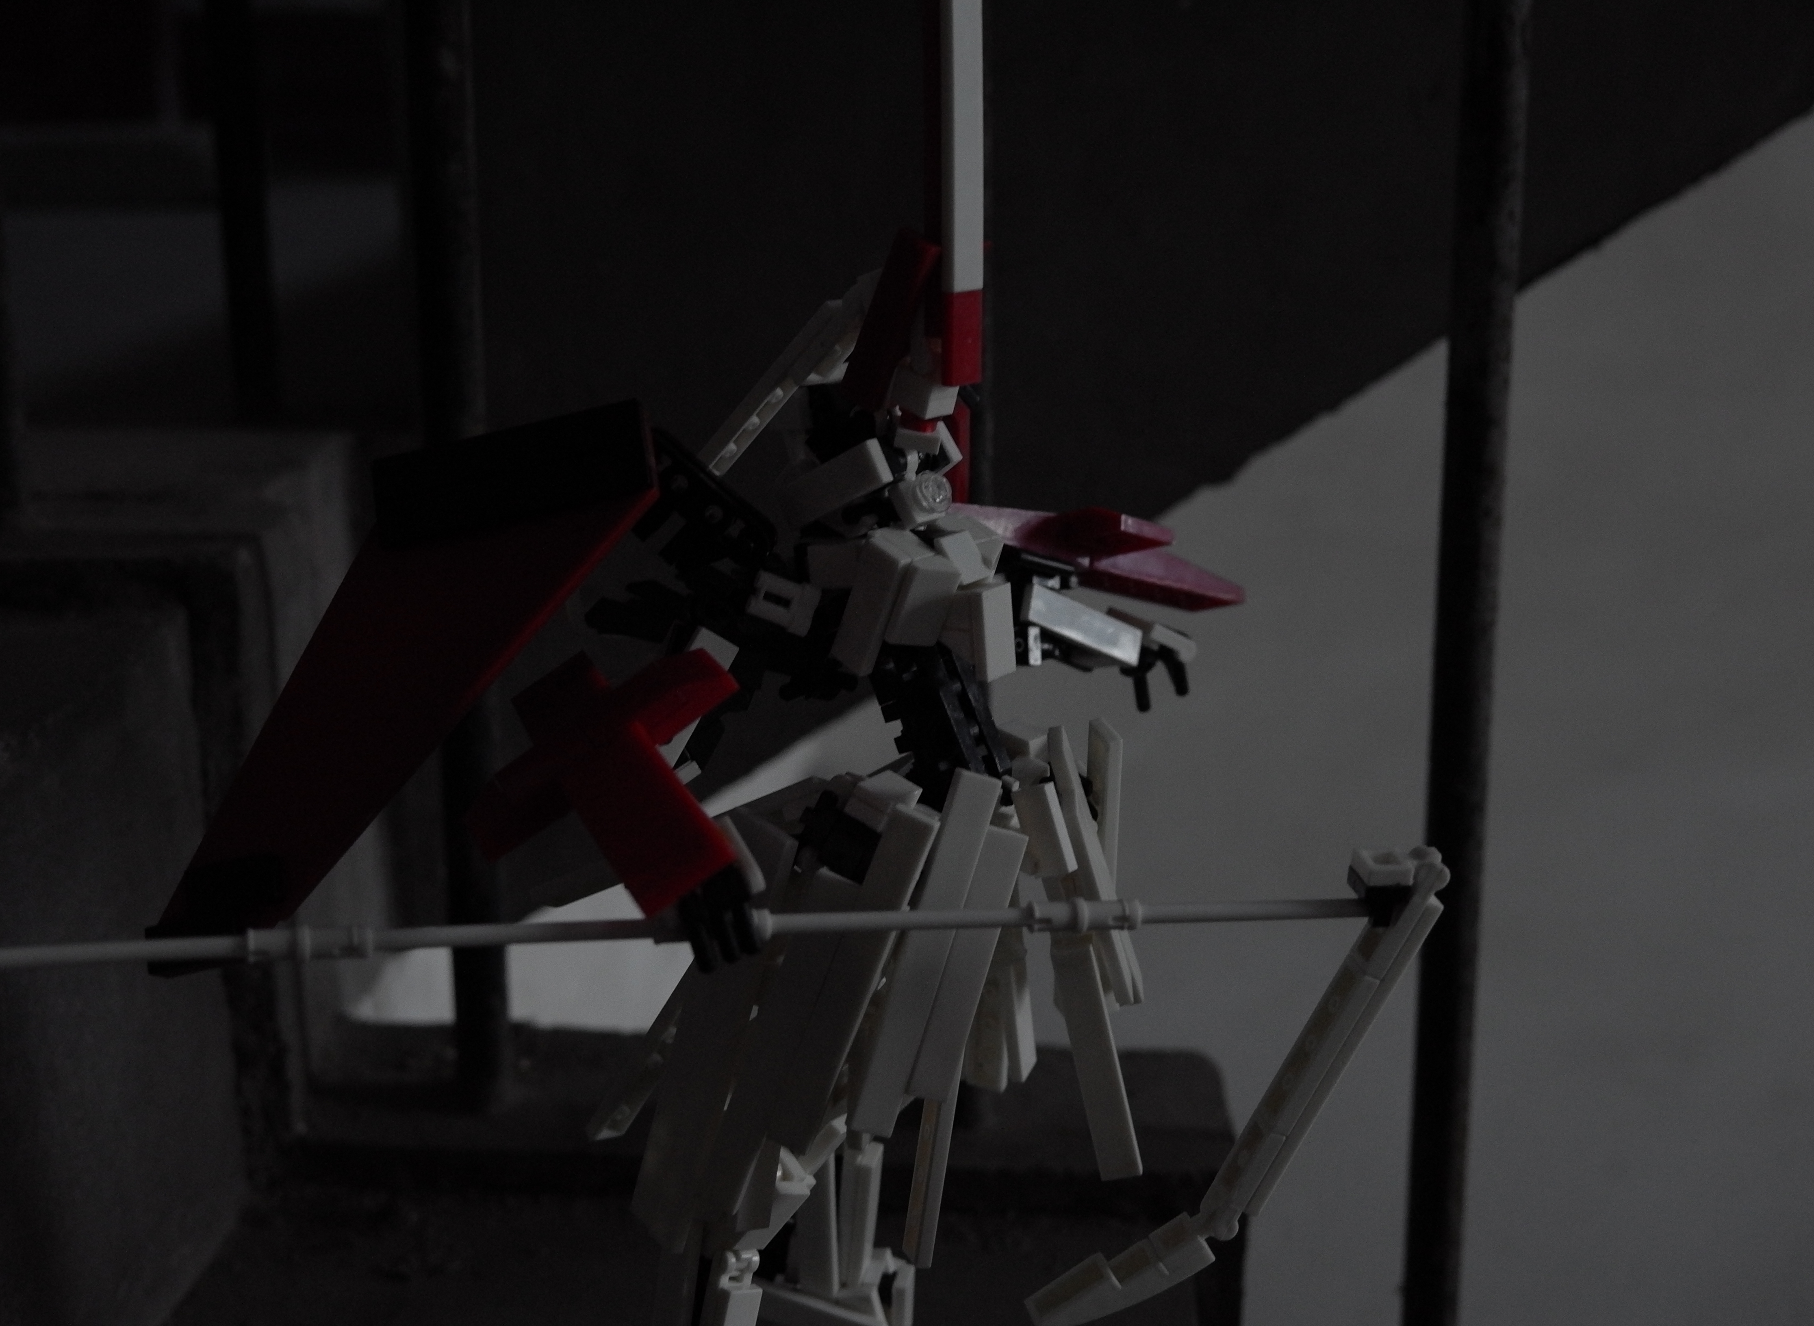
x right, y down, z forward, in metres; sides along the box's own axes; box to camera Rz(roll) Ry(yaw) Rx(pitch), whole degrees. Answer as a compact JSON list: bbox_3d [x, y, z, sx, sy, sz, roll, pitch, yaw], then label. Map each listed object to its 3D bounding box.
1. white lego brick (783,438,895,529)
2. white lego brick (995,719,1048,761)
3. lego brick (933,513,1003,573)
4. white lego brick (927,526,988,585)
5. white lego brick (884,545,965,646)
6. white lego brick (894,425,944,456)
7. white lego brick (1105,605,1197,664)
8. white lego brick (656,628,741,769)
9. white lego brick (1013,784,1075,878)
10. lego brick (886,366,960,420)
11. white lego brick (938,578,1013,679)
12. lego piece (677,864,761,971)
[{"bbox_3d":[-0.013,-0.033,0.445,0.024,0.008,0.003,-23,-1,42],"label":"white lego brick"},{"bbox_3d":[0.022,0.016,0.464,0.008,0.009,0.008,18,24,35],"label":"white lego brick"},{"bbox_3d":[0.011,-0.022,0.436,0.008,0.007,0.008,27,32,36],"label":"lego brick"},{"bbox_3d":[0.010,-0.020,0.459,0.006,0.008,0.008,9,21,41],"label":"white lego brick"},{"bbox_3d":[0.003,-0.012,0.427,0.008,0.016,0.007,7,23,-23],"label":"white lego brick"},{"bbox_3d":[0.002,-0.040,0.435,0.008,0.003,0.007,7,10,-1],"label":"white lego brick"},{"bbox_3d":[0.045,-0.005,0.450,0.008,0.004,0.016,24,-3,-30],"label":"white lego brick"},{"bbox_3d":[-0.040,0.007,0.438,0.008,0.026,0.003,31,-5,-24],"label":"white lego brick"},{"bbox_3d":[0.025,0.030,0.443,0.008,0.016,0.003,-17,-2,42],"label":"white lego brick"},{"bbox_3d":[0.003,-0.048,0.434,0.008,0.006,0.008,28,28,28],"label":"lego brick"},{"bbox_3d":[0.012,-0.006,0.430,0.011,0.016,0.008,7,19,38],"label":"white lego brick"},{"bbox_3d":[-0.030,0.041,0.391,0.010,0.014,0.009,-19,6,-1],"label":"lego piece"}]

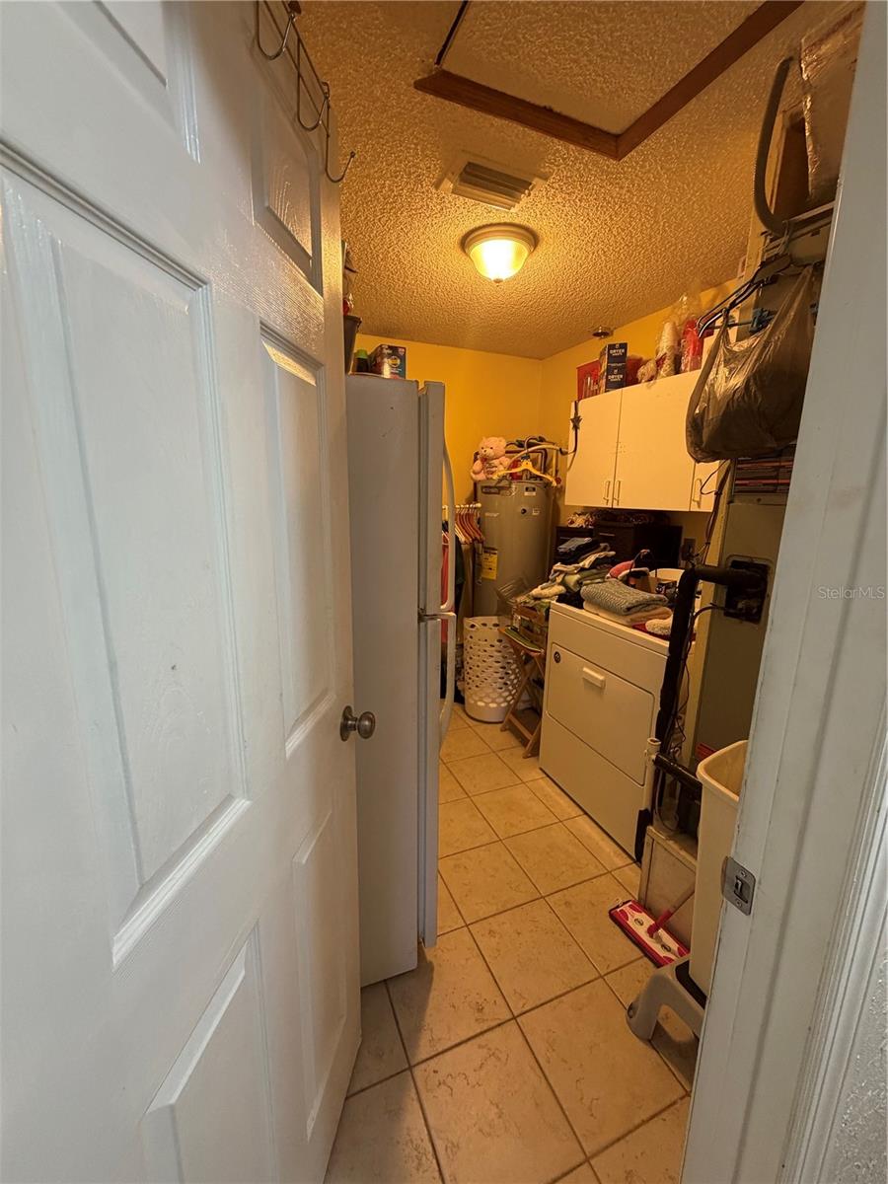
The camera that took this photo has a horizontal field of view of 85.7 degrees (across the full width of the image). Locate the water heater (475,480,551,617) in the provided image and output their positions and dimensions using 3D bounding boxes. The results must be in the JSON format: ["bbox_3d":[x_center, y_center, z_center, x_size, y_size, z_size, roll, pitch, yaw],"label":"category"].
[{"bbox_3d":[0.499,-0.019,3.494,0.500,1.520,0.500,3,12,8],"label":"water heater"}]

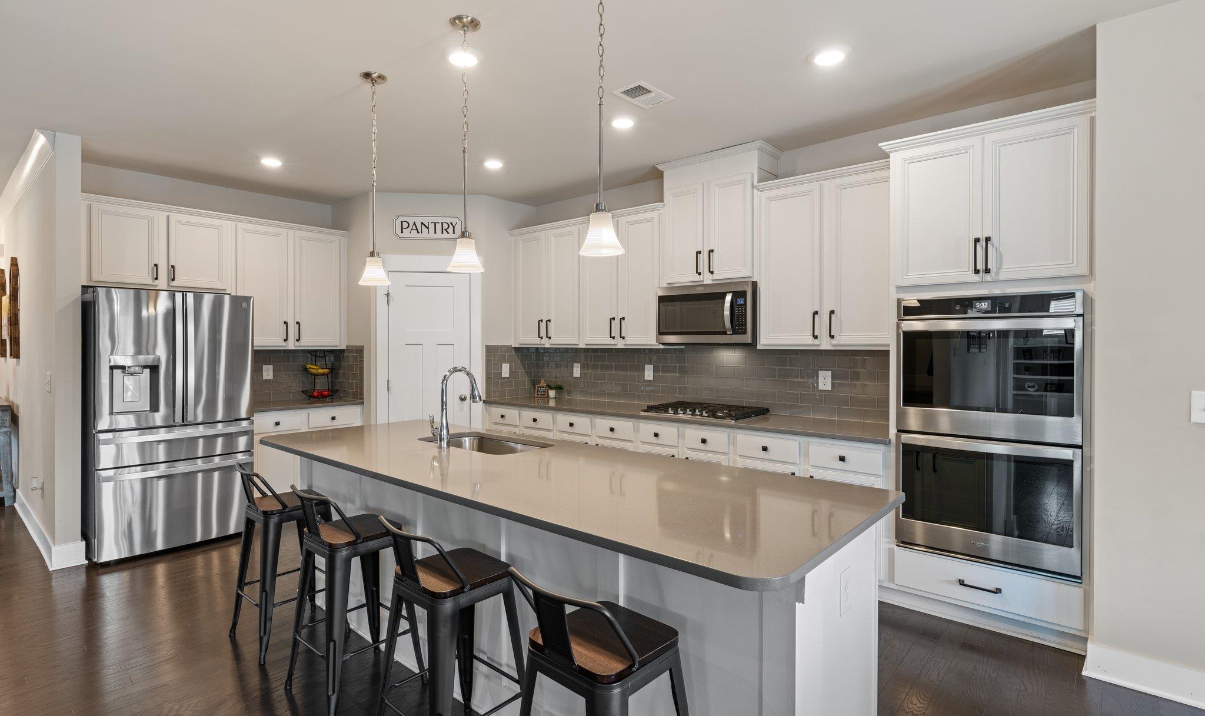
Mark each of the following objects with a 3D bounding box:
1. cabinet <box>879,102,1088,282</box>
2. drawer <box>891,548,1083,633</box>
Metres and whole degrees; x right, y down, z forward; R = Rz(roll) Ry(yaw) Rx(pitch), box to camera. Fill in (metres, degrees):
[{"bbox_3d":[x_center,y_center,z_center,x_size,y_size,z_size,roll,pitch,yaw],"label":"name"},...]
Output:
[{"bbox_3d":[1.993,-0.741,3.107,0.870,0.745,0.664,1,2,42],"label":"cabinet"},{"bbox_3d":[1.962,1.095,3.055,0.776,0.191,0.420,1,2,42],"label":"drawer"}]

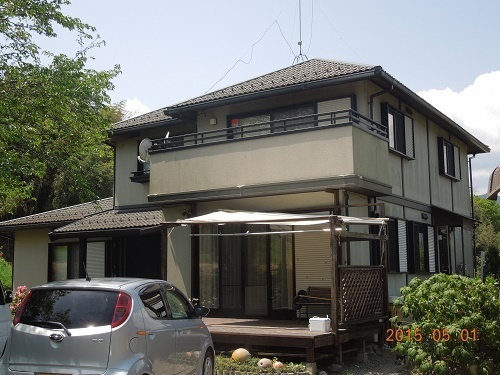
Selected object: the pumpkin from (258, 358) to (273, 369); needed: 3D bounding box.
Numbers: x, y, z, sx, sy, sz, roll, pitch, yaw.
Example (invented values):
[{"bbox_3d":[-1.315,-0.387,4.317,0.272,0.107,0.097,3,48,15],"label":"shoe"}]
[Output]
[{"bbox_3d":[0.229,2.635,9.300,0.200,0.155,0.200,-1,-8,0],"label":"pumpkin"}]

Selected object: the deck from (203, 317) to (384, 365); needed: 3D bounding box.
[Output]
[{"bbox_3d":[-0.038,2.881,12.050,4.400,0.435,3.050,-5,-9,32],"label":"deck"}]

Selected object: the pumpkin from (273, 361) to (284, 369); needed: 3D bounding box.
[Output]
[{"bbox_3d":[0.427,2.656,9.300,0.155,0.125,0.155,-1,-8,0],"label":"pumpkin"}]

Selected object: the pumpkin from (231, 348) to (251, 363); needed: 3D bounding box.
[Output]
[{"bbox_3d":[-0.143,2.675,9.900,0.280,0.220,0.280,-1,-8,0],"label":"pumpkin"}]

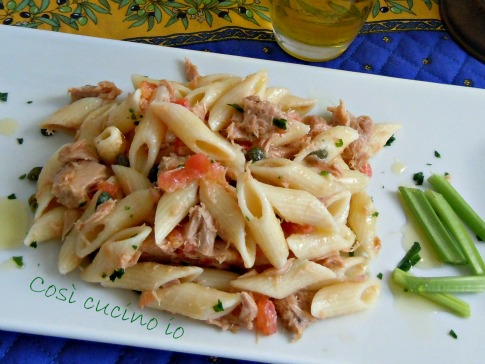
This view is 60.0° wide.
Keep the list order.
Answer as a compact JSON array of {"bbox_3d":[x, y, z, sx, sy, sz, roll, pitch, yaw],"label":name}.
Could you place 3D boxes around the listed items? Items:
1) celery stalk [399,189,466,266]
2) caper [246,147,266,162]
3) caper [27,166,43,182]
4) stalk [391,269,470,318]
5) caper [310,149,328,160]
[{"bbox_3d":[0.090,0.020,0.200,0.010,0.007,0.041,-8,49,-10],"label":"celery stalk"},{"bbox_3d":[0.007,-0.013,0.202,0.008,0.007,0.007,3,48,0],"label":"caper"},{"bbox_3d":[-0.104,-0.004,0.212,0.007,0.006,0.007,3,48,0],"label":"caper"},{"bbox_3d":[0.079,0.047,0.176,0.030,0.005,0.006,27,52,20],"label":"stalk"},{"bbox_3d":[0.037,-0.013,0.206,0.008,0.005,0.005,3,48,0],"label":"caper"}]

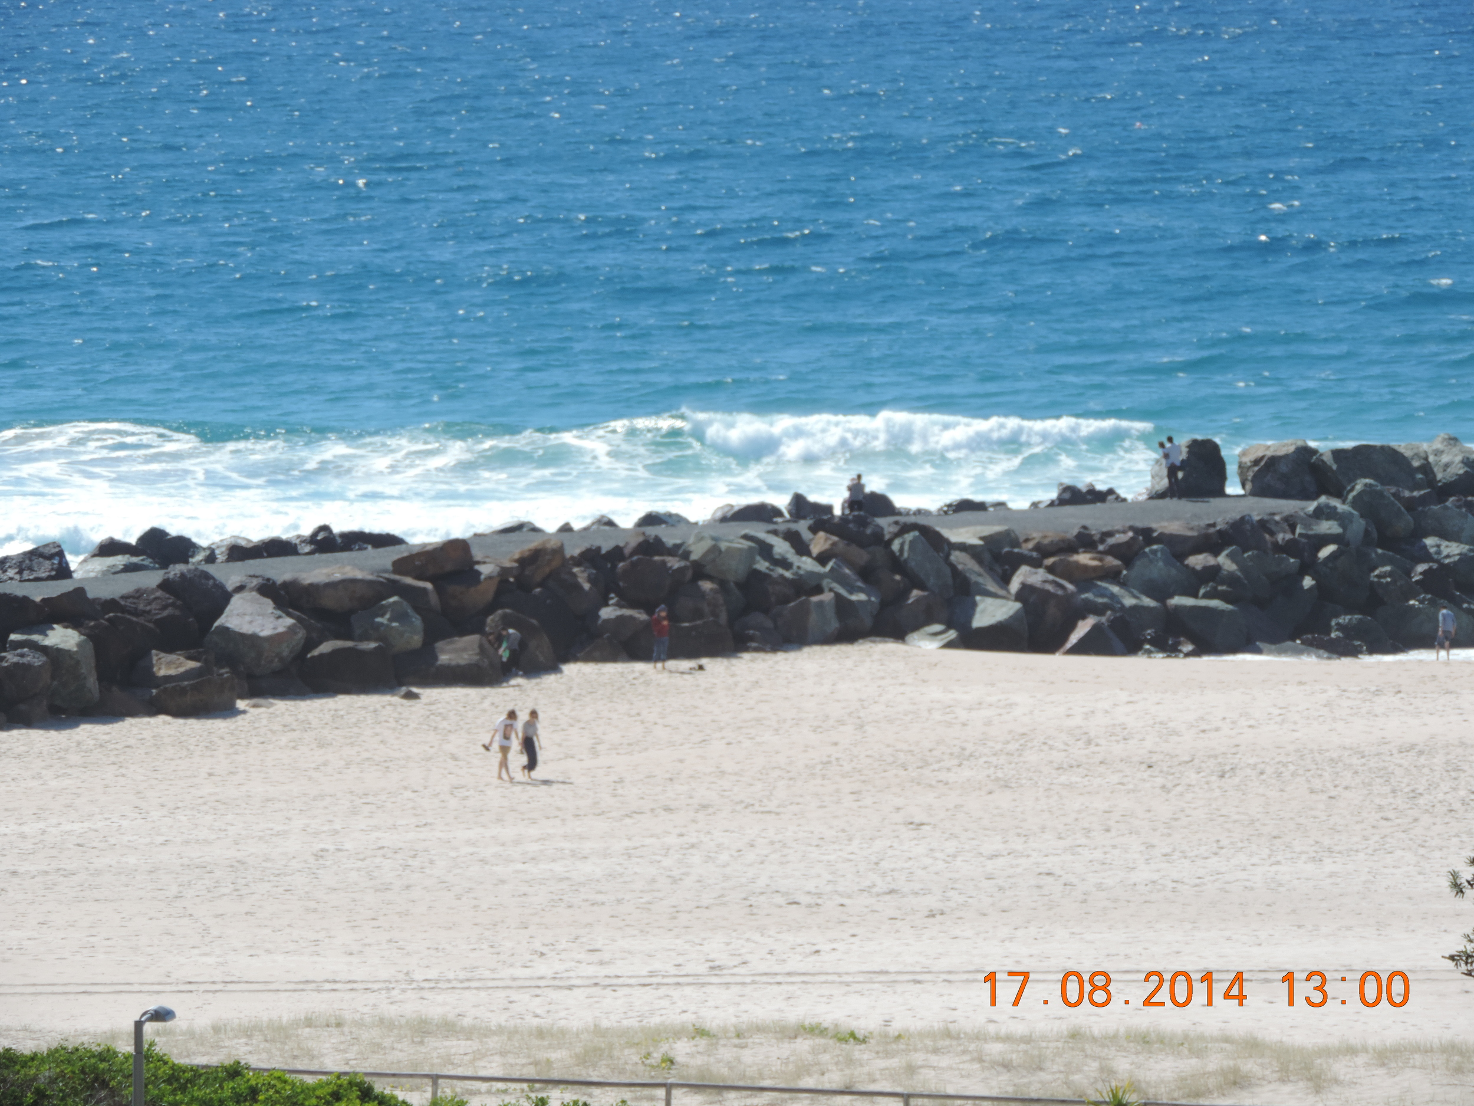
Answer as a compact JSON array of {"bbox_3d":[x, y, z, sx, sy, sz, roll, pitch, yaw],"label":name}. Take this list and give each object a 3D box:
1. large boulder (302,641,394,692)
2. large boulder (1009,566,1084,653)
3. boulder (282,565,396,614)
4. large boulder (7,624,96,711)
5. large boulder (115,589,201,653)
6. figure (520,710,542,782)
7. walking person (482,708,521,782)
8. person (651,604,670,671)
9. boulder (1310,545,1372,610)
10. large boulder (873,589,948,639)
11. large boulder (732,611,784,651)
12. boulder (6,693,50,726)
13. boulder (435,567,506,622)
[{"bbox_3d":[-9.945,2.932,272.400,2.475,1.284,1.782,0,5,0],"label":"large boulder"},{"bbox_3d":[8.337,1.550,286.500,2.014,2.314,1.813,0,5,0],"label":"large boulder"},{"bbox_3d":[-10.255,0.934,274.000,2.934,1.172,1.819,0,5,0],"label":"boulder"},{"bbox_3d":[-17.171,2.874,267.000,2.253,2.029,1.800,0,4,0],"label":"large boulder"},{"bbox_3d":[-14.611,1.667,268.000,2.232,1.552,1.786,0,5,0],"label":"large boulder"},{"bbox_3d":[-4.744,4.399,245.000,0.500,1.650,0.470,3,5,42],"label":"figure"},{"bbox_3d":[-5.392,4.390,243.742,0.700,1.671,0.480,-3,5,-38],"label":"walking person"},{"bbox_3d":[-1.994,2.221,279.300,0.500,1.720,0.420,-3,6,-30],"label":"person"},{"bbox_3d":[16.657,0.650,293.300,1.750,1.780,1.700,0,5,0],"label":"boulder"},{"bbox_3d":[4.689,1.667,288.000,2.060,1.370,1.600,0,5,0],"label":"large boulder"},{"bbox_3d":[0.536,2.027,275.500,1.340,1.050,1.150,0,4,0],"label":"large boulder"},{"bbox_3d":[-17.538,3.875,263.400,1.083,0.787,0.974,0,5,0],"label":"boulder"},{"bbox_3d":[-6.937,1.079,277.000,1.858,1.341,1.672,0,5,0],"label":"boulder"}]

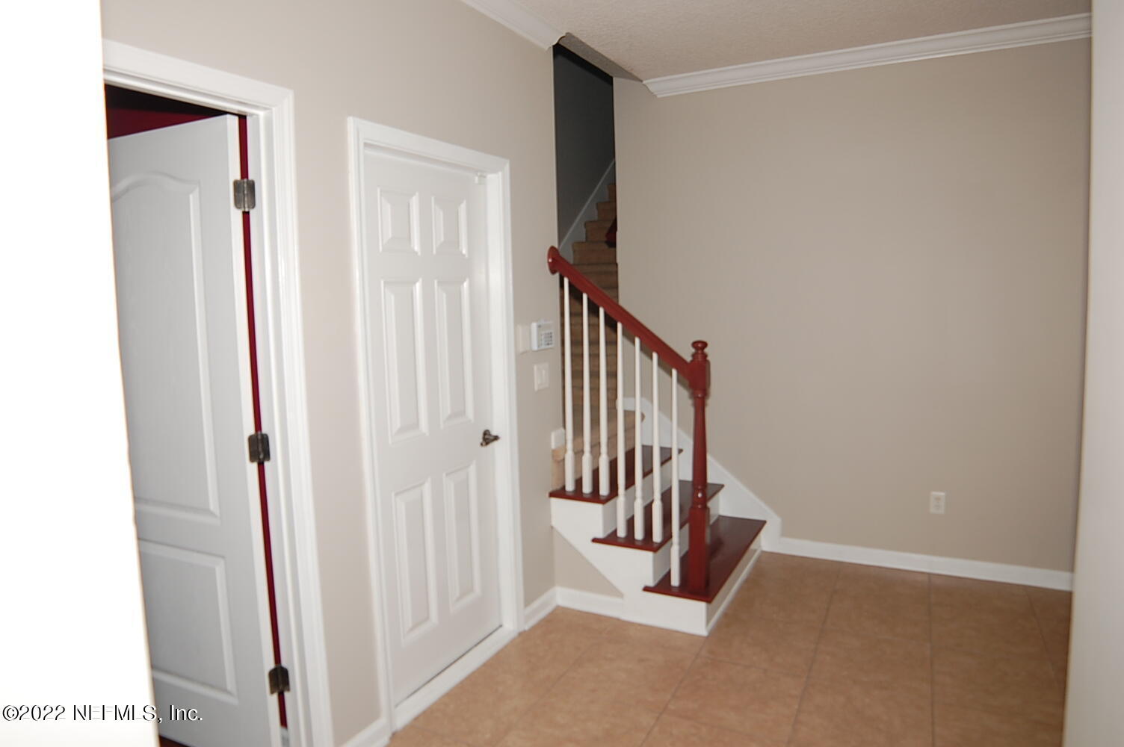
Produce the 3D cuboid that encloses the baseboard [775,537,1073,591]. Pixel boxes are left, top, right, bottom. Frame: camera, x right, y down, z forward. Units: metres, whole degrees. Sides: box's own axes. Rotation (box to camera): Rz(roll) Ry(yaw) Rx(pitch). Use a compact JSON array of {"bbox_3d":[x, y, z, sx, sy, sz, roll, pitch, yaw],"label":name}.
[{"bbox_3d":[1.929,1.031,3.591,1.421,0.094,0.016,2,8,24],"label":"baseboard"}]

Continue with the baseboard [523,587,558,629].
[{"bbox_3d":[-0.099,1.130,3.171,0.016,0.094,0.296,3,8,32],"label":"baseboard"}]

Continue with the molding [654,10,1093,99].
[{"bbox_3d":[1.443,-1.618,3.408,2.095,0.084,0.084,2,8,24],"label":"molding"}]

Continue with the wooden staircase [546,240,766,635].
[{"bbox_3d":[0.558,0.231,3.470,0.808,1.773,1.131,2,8,27],"label":"wooden staircase"}]

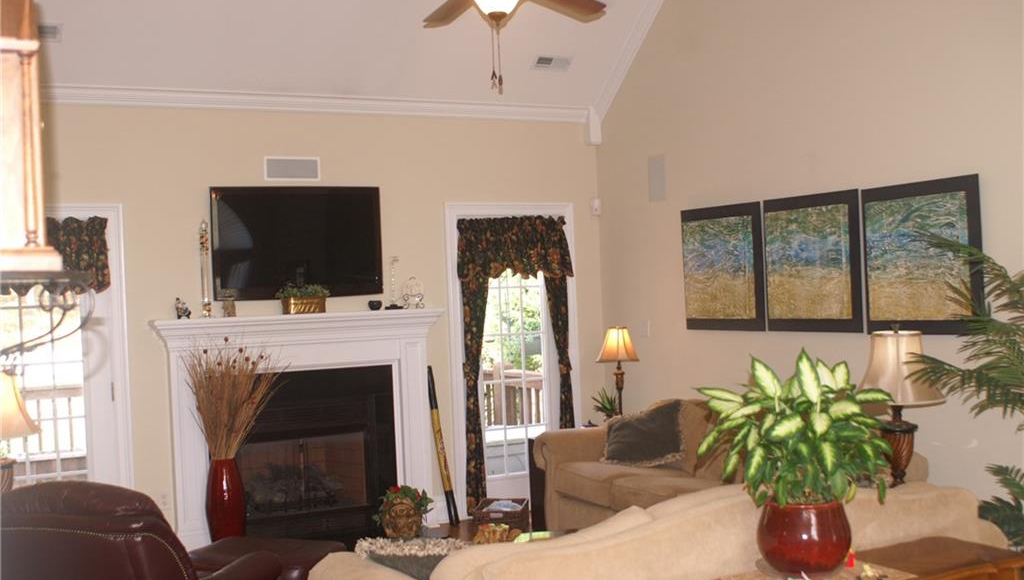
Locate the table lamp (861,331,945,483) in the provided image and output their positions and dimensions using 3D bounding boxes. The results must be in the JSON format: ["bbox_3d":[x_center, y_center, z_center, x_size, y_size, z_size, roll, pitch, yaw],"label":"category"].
[{"bbox_3d":[1.631,0.500,4.688,0.370,0.720,0.370,-2,0,-26],"label":"table lamp"}]

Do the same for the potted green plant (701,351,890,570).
[{"bbox_3d":[0.810,0.470,3.170,0.540,0.635,0.510,-2,0,-26],"label":"potted green plant"}]

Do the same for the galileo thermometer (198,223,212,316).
[{"bbox_3d":[-1.830,-0.126,6.617,0.060,0.590,0.060,-2,0,-26],"label":"galileo thermometer"}]

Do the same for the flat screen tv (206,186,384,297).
[{"bbox_3d":[-1.340,-0.294,6.946,1.075,0.690,0.080,-2,0,-26],"label":"flat screen tv"}]

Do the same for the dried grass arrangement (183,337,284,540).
[{"bbox_3d":[-1.635,0.935,6.514,0.580,1.320,0.520,-2,0,-26],"label":"dried grass arrangement"}]

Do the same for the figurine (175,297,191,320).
[{"bbox_3d":[-1.945,0.106,6.543,0.080,0.138,0.075,-2,0,-21],"label":"figurine"}]

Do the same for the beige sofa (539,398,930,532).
[{"bbox_3d":[1.078,1.068,6.021,0.930,0.870,2.380,-2,0,-26],"label":"beige sofa"}]

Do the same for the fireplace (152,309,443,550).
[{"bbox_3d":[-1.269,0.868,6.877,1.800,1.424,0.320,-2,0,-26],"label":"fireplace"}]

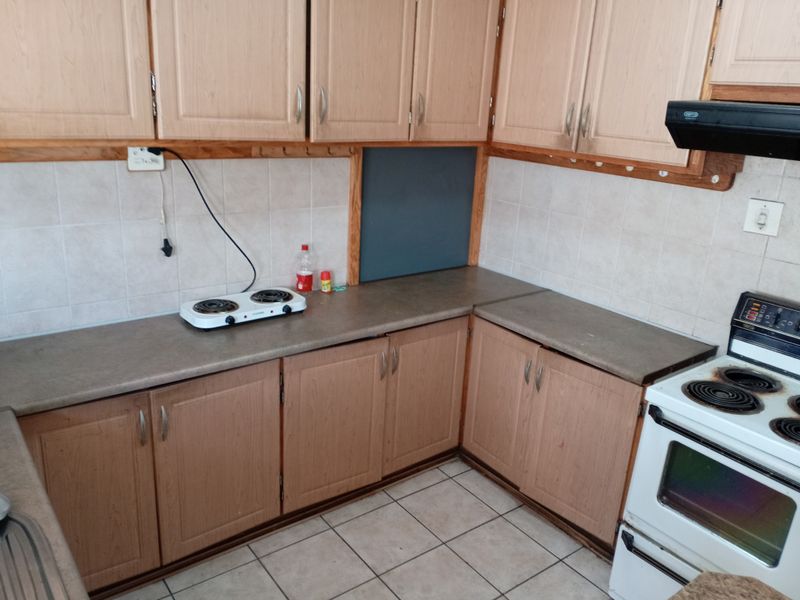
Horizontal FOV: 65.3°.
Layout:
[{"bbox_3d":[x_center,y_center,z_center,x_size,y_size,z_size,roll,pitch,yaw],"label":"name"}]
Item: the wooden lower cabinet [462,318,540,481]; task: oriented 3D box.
[{"bbox_3d":[0.452,0.461,2.848,0.022,0.686,0.397,-10,22,-34],"label":"wooden lower cabinet"}]

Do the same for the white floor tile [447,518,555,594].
[{"bbox_3d":[0.416,1.026,2.534,0.330,0.010,0.330,-10,22,-36],"label":"white floor tile"}]

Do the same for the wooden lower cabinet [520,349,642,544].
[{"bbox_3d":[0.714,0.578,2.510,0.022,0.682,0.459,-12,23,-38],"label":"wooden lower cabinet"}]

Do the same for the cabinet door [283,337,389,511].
[{"bbox_3d":[-0.263,0.509,2.574,0.473,0.689,0.022,-9,22,-34],"label":"cabinet door"}]

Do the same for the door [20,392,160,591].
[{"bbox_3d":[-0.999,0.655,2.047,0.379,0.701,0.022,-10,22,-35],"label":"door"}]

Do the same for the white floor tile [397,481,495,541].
[{"bbox_3d":[0.216,0.935,2.783,0.330,0.010,0.330,-10,22,-36],"label":"white floor tile"}]

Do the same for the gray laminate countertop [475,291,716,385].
[{"bbox_3d":[0.808,0.124,2.686,0.527,0.038,0.870,-10,22,-36],"label":"gray laminate countertop"}]

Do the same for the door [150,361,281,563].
[{"bbox_3d":[-0.654,0.585,2.287,0.473,0.696,0.022,-12,23,-38],"label":"door"}]

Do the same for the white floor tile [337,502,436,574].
[{"bbox_3d":[-0.049,0.983,2.588,0.330,0.010,0.330,-10,22,-36],"label":"white floor tile"}]

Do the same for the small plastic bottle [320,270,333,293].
[{"bbox_3d":[-0.342,-0.083,2.921,0.051,0.092,0.051,-10,22,-36],"label":"small plastic bottle"}]

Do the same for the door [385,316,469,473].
[{"bbox_3d":[0.118,0.438,2.864,0.465,0.691,0.022,-11,22,-36],"label":"door"}]

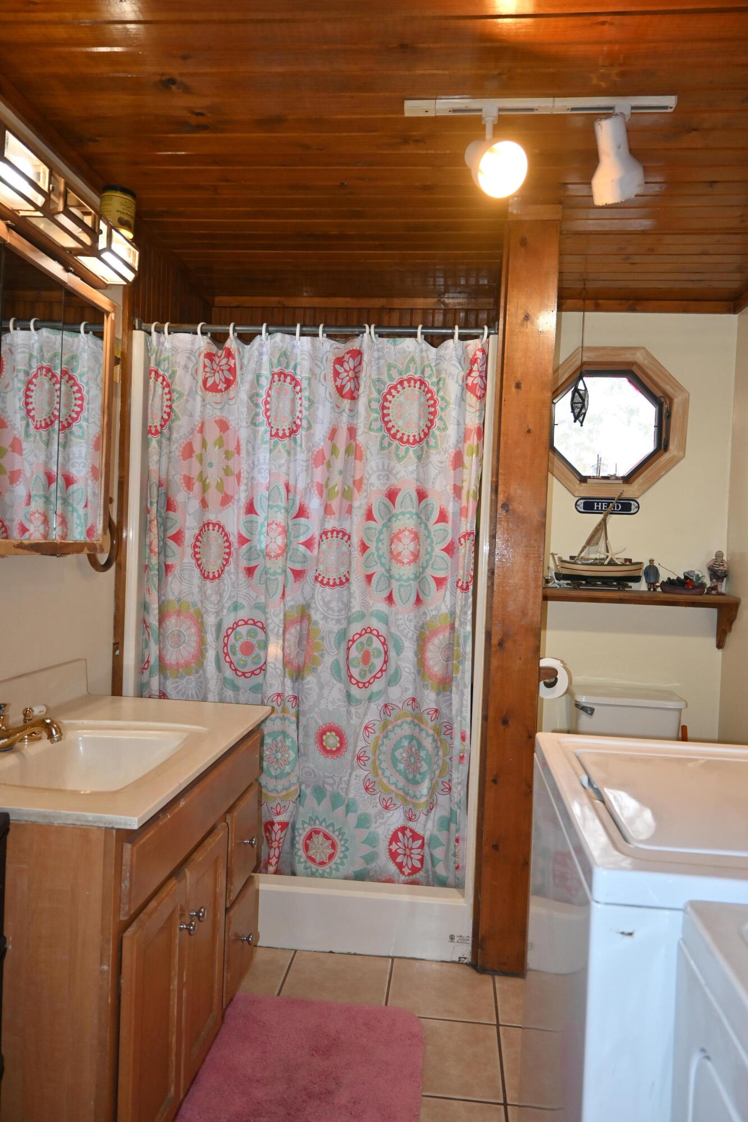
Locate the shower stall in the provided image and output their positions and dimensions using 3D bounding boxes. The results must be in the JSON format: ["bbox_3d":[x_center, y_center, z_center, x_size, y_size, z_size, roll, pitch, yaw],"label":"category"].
[{"bbox_3d":[-0.193,0.244,2.897,1.170,1.990,0.830,2,1,6],"label":"shower stall"}]

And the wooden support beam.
[{"bbox_3d":[0.440,0.109,2.430,0.155,2.330,0.120,2,1,6],"label":"wooden support beam"}]

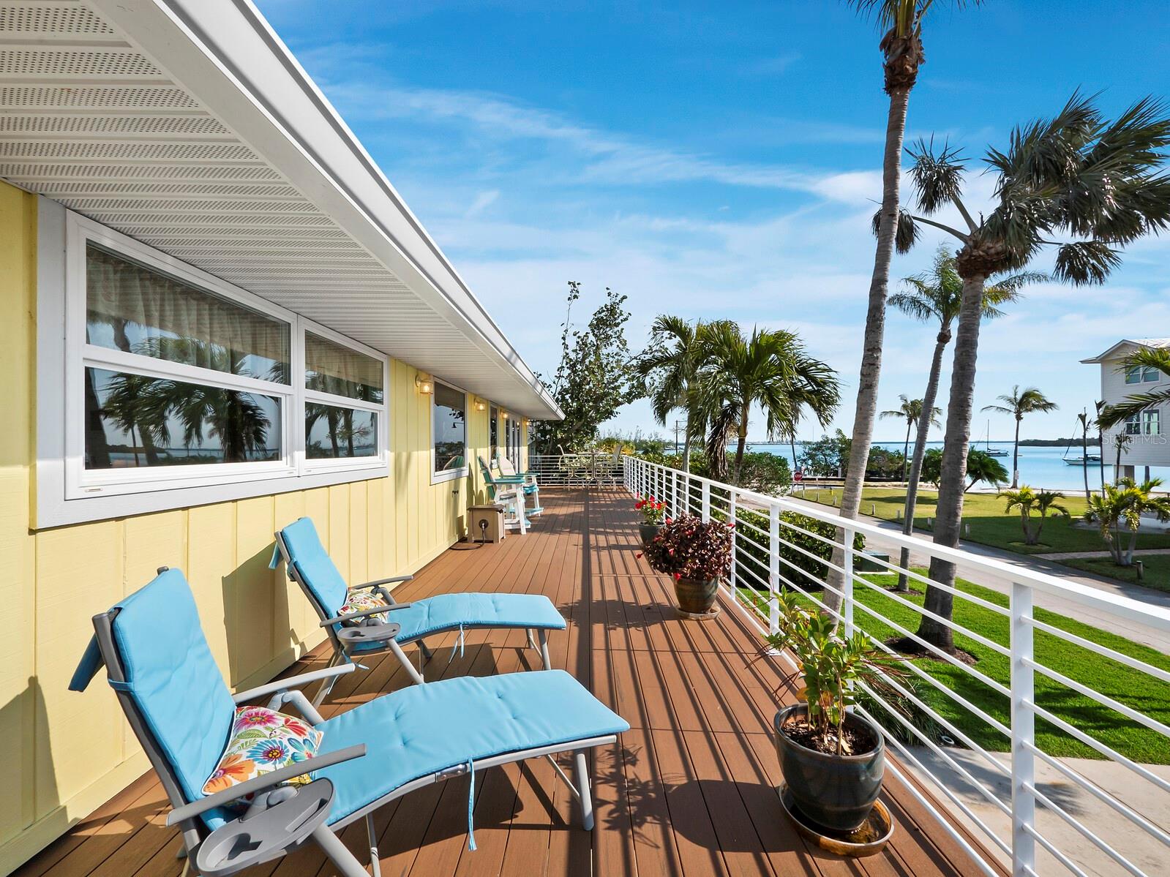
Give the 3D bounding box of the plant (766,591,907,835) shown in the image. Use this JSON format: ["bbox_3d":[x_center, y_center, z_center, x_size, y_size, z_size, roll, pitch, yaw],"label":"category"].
[{"bbox_3d":[0.925,0.976,1.770,0.480,0.830,0.450,0,-1,0],"label":"plant"}]

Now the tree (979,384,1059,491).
[{"bbox_3d":[42.250,-0.178,46.000,6.000,10.000,5.800,0,-1,0],"label":"tree"}]

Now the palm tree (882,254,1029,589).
[{"bbox_3d":[11.599,-0.639,14.700,3.900,10.600,3.700,0,-1,0],"label":"palm tree"}]

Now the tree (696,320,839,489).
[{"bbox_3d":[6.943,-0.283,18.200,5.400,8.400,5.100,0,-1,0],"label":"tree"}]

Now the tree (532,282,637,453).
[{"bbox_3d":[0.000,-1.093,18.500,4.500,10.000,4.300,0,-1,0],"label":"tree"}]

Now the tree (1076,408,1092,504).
[{"bbox_3d":[35.299,1.327,33.500,1.000,6.800,1.000,0,-1,0],"label":"tree"}]

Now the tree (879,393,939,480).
[{"bbox_3d":[35.607,0.000,52.000,5.800,9.700,5.600,0,-1,0],"label":"tree"}]

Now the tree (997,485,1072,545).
[{"bbox_3d":[19.747,3.395,20.800,2.600,2.650,2.500,0,-1,0],"label":"tree"}]

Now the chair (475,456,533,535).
[{"bbox_3d":[-1.270,0.870,7.500,0.880,1.190,0.800,0,-1,0],"label":"chair"}]

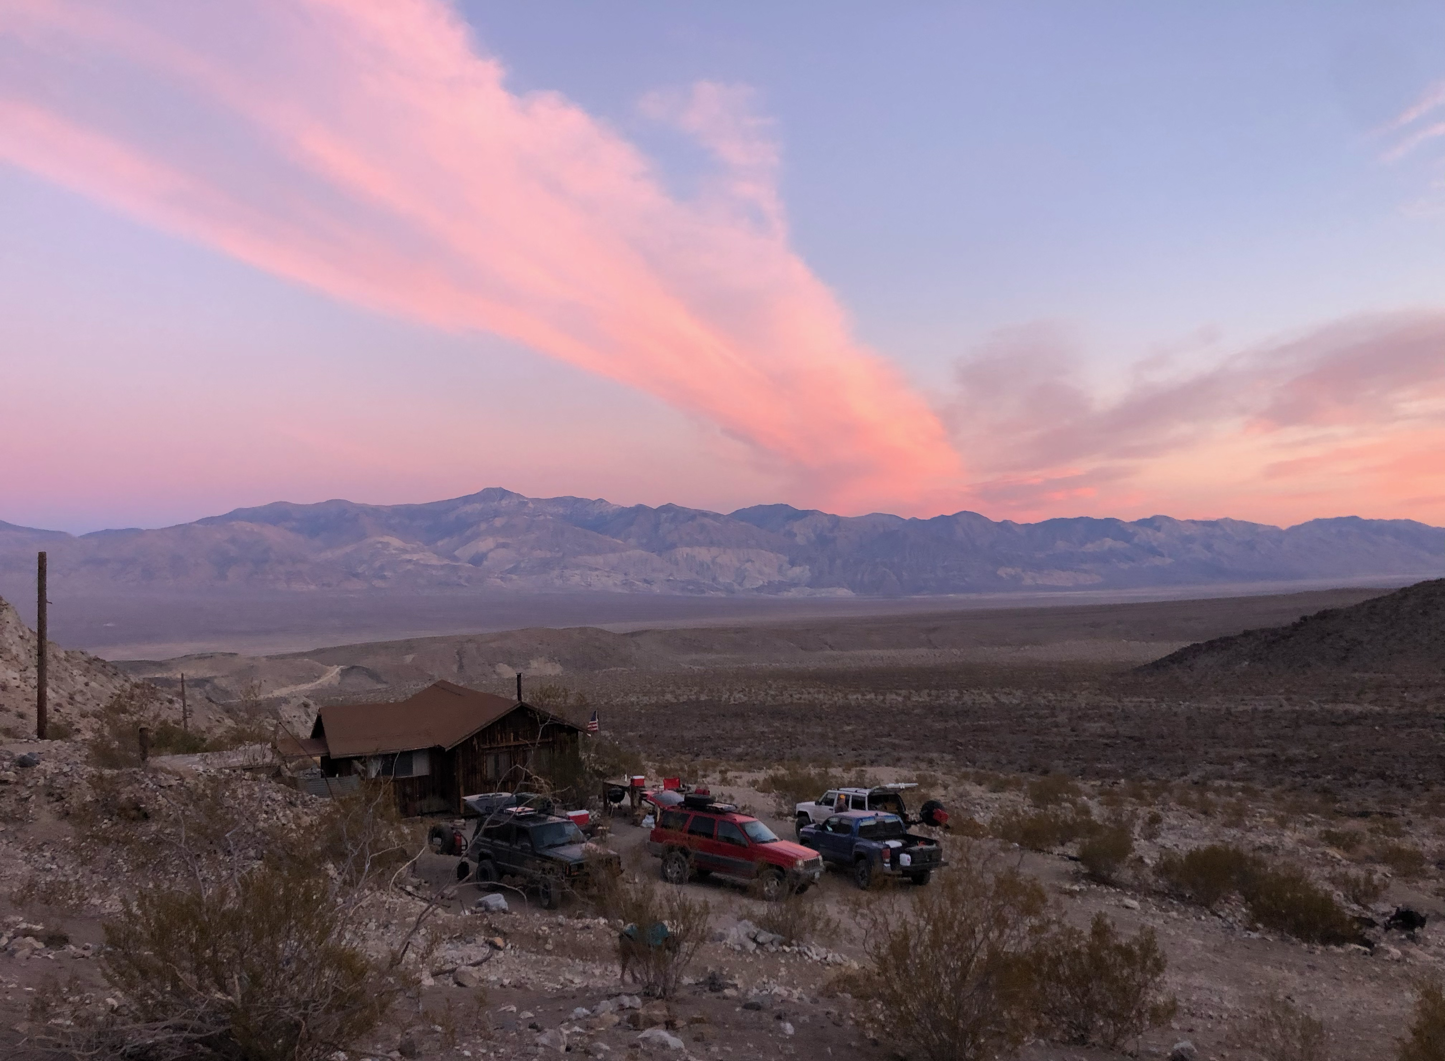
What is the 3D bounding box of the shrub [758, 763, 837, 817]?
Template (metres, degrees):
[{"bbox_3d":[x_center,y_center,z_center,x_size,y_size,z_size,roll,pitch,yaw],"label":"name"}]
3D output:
[{"bbox_3d":[3.019,10.327,47.000,3.020,1.900,2.410,0,-2,0],"label":"shrub"}]

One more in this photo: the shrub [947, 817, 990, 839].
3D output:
[{"bbox_3d":[8.610,10.358,40.812,1.500,0.800,1.300,0,-2,12],"label":"shrub"}]

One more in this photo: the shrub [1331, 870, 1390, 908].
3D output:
[{"bbox_3d":[16.916,9.506,31.000,1.450,0.970,1.310,0,-2,0],"label":"shrub"}]

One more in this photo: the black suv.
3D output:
[{"bbox_3d":[-4.167,7.569,27.263,1.820,1.820,4.300,5,-7,-43],"label":"black suv"}]

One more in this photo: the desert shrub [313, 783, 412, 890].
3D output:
[{"bbox_3d":[-8.692,7.319,28.339,2.450,2.500,2.300,1,-2,-17],"label":"desert shrub"}]

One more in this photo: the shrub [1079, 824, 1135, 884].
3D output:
[{"bbox_3d":[11.247,9.387,34.325,1.570,1.600,1.500,-1,-2,18],"label":"shrub"}]

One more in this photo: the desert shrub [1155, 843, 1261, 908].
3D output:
[{"bbox_3d":[12.859,9.147,31.000,2.670,1.590,2.140,0,-2,0],"label":"desert shrub"}]

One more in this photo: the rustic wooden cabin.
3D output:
[{"bbox_3d":[-11.398,8.334,45.694,9.076,3.855,9.280,1,-2,-31],"label":"rustic wooden cabin"}]

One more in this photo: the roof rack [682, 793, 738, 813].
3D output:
[{"bbox_3d":[-0.340,7.171,30.385,1.250,0.340,1.080,0,-8,29],"label":"roof rack"}]

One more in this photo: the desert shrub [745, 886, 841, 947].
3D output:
[{"bbox_3d":[1.328,7.256,22.000,1.700,1.090,1.440,0,-2,0],"label":"desert shrub"}]

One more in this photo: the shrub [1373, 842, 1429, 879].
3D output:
[{"bbox_3d":[21.361,10.369,36.818,1.700,1.120,1.500,-1,-2,30],"label":"shrub"}]

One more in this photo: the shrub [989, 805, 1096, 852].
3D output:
[{"bbox_3d":[10.661,9.849,38.822,3.400,1.400,2.200,0,-2,15],"label":"shrub"}]

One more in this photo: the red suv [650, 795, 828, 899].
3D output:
[{"bbox_3d":[0.360,8.149,29.816,4.520,1.930,1.820,0,-8,29],"label":"red suv"}]

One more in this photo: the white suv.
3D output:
[{"bbox_3d":[4.169,9.378,38.879,1.820,1.900,4.350,3,-7,-32],"label":"white suv"}]

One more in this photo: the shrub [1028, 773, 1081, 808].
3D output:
[{"bbox_3d":[14.481,11.329,51.000,2.200,1.450,1.980,0,-2,0],"label":"shrub"}]

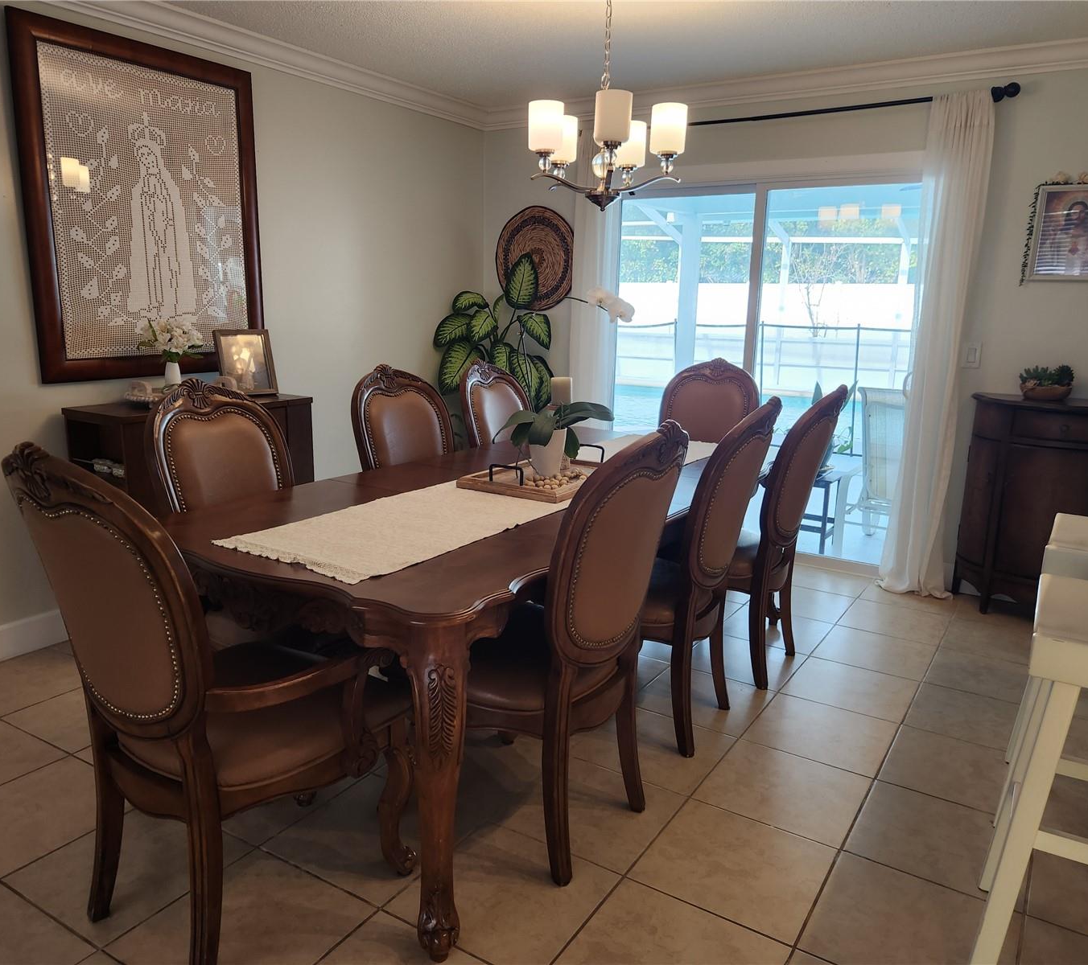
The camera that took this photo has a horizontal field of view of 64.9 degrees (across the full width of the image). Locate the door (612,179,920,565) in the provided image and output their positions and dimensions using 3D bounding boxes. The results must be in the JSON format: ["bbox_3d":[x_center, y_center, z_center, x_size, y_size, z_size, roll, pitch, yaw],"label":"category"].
[{"bbox_3d":[1.099,-0.584,4.641,1.742,1.958,0.082,8,14,31],"label":"door"}]

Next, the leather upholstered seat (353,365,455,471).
[{"bbox_3d":[-0.462,0.089,3.500,0.660,1.090,0.560,11,15,39],"label":"leather upholstered seat"}]

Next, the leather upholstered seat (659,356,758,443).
[{"bbox_3d":[0.699,-0.029,4.145,0.649,1.095,0.702,8,14,31],"label":"leather upholstered seat"}]

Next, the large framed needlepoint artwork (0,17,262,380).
[{"bbox_3d":[-1.596,-1.092,3.492,0.040,1.290,1.030,8,14,31],"label":"large framed needlepoint artwork"}]

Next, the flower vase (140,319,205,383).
[{"bbox_3d":[-1.490,-0.521,3.417,0.250,0.270,0.270,8,13,31],"label":"flower vase"}]

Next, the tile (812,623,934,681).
[{"bbox_3d":[1.348,0.689,3.478,0.400,0.010,0.400,8,13,31],"label":"tile"}]

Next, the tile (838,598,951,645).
[{"bbox_3d":[1.565,0.624,3.818,0.400,0.010,0.400,8,13,31],"label":"tile"}]

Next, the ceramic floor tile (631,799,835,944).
[{"bbox_3d":[0.474,0.947,2.110,0.402,0.010,0.402,8,14,31],"label":"ceramic floor tile"}]

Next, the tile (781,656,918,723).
[{"bbox_3d":[1.130,0.754,3.138,0.400,0.010,0.400,8,13,31],"label":"tile"}]

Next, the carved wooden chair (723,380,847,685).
[{"bbox_3d":[0.757,0.160,3.223,0.681,1.095,0.543,8,14,31],"label":"carved wooden chair"}]

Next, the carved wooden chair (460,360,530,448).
[{"bbox_3d":[-0.029,0.019,3.833,0.681,1.095,0.543,8,14,31],"label":"carved wooden chair"}]

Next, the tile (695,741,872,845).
[{"bbox_3d":[0.688,0.873,2.430,0.400,0.010,0.400,8,14,31],"label":"tile"}]

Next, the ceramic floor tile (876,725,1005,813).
[{"bbox_3d":[1.246,0.858,2.557,0.400,0.010,0.400,8,14,31],"label":"ceramic floor tile"}]

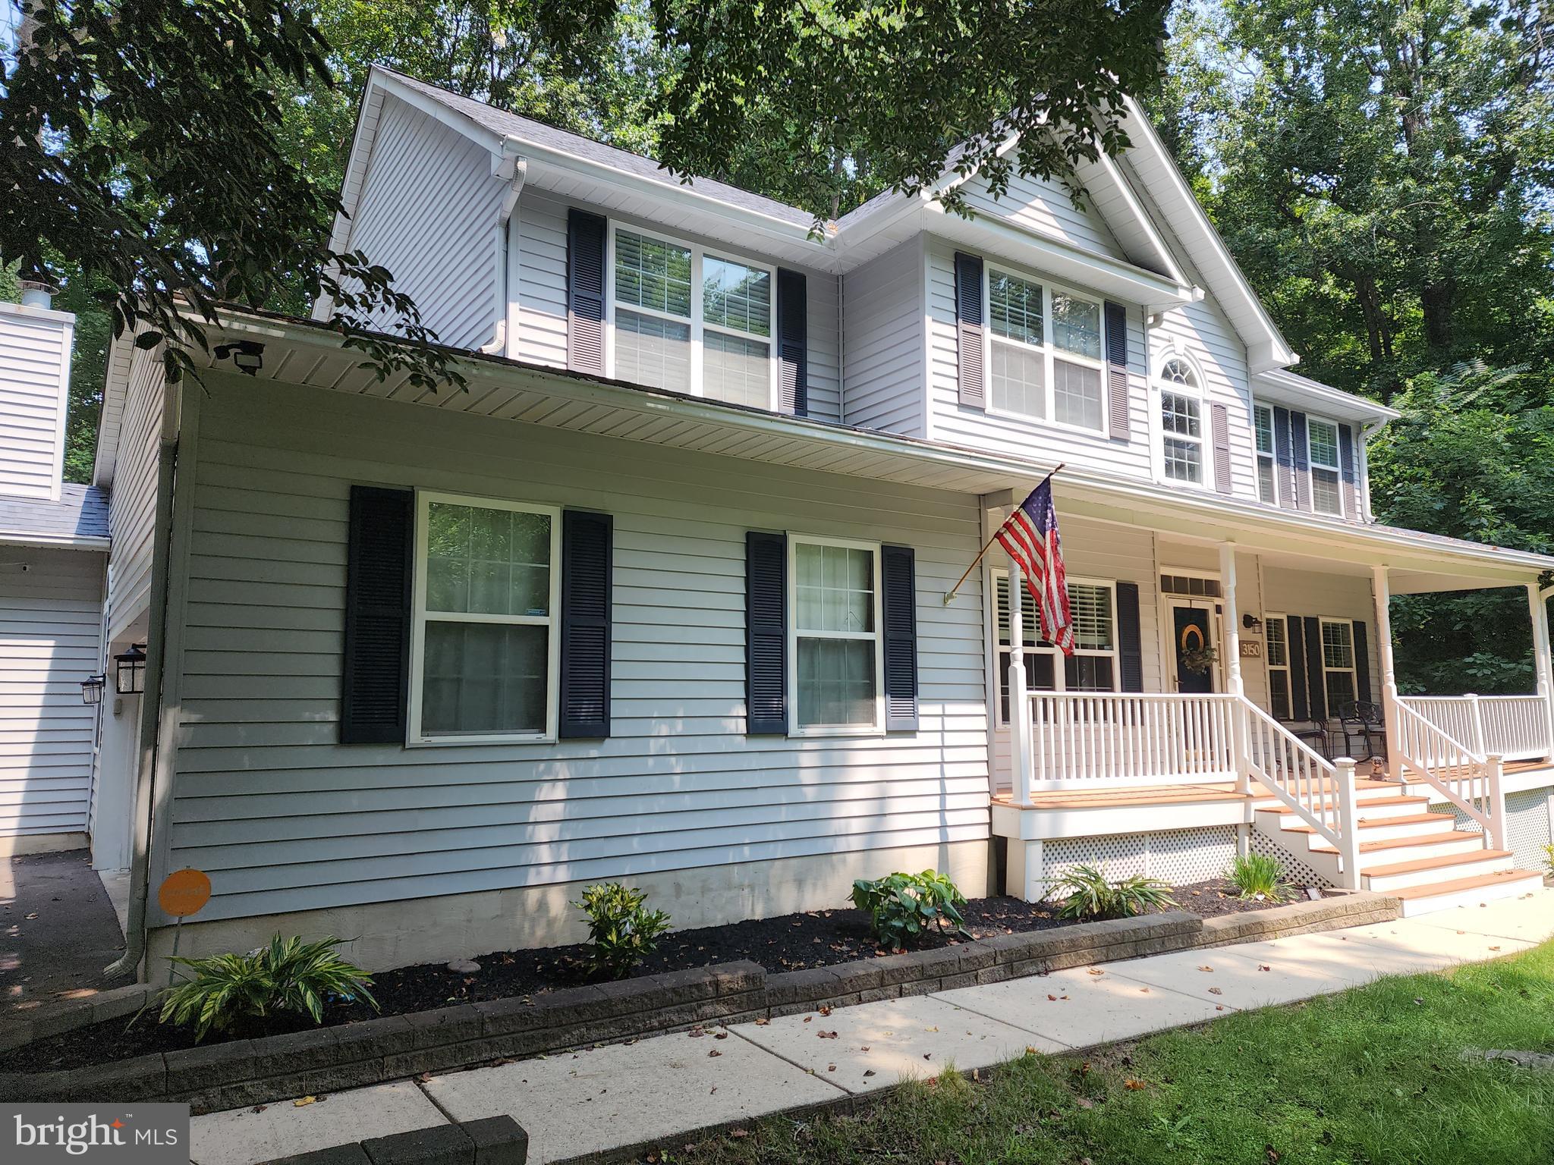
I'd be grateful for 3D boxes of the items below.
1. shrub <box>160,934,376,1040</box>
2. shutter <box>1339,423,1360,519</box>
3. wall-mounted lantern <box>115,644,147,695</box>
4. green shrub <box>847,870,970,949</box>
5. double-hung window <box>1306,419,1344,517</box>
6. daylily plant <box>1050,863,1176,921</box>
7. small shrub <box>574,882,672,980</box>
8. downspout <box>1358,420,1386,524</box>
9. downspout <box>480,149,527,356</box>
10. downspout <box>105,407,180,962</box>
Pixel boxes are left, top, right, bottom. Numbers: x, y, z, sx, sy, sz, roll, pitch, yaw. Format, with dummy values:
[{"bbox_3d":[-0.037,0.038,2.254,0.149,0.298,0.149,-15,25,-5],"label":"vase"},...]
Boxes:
[{"bbox_3d":[-2.432,1.865,4.975,0.950,0.400,0.800,4,-8,-35],"label":"shrub"},{"bbox_3d":[8.809,-1.701,15.861,0.370,1.490,0.050,4,-8,-35],"label":"shutter"},{"bbox_3d":[-3.622,0.498,5.815,0.195,0.280,0.170,4,-8,-35],"label":"wall-mounted lantern"},{"bbox_3d":[0.869,2.093,6.724,0.720,0.470,0.620,4,-8,-35],"label":"green shrub"},{"bbox_3d":[8.254,-1.732,15.512,0.940,1.500,0.090,4,-8,-35],"label":"double-hung window"},{"bbox_3d":[2.507,2.297,7.822,0.880,0.370,0.720,4,-8,-35],"label":"daylily plant"},{"bbox_3d":[-0.862,1.912,5.771,0.510,0.480,0.460,4,-8,-35],"label":"small shrub"},{"bbox_3d":[9.266,-1.723,15.958,0.100,1.610,0.430,4,-8,-35],"label":"downspout"},{"bbox_3d":[-2.192,-2.638,8.317,0.190,1.540,0.610,4,-8,-35],"label":"downspout"},{"bbox_3d":[-3.383,0.452,5.509,0.160,3.215,0.090,4,-8,-35],"label":"downspout"}]

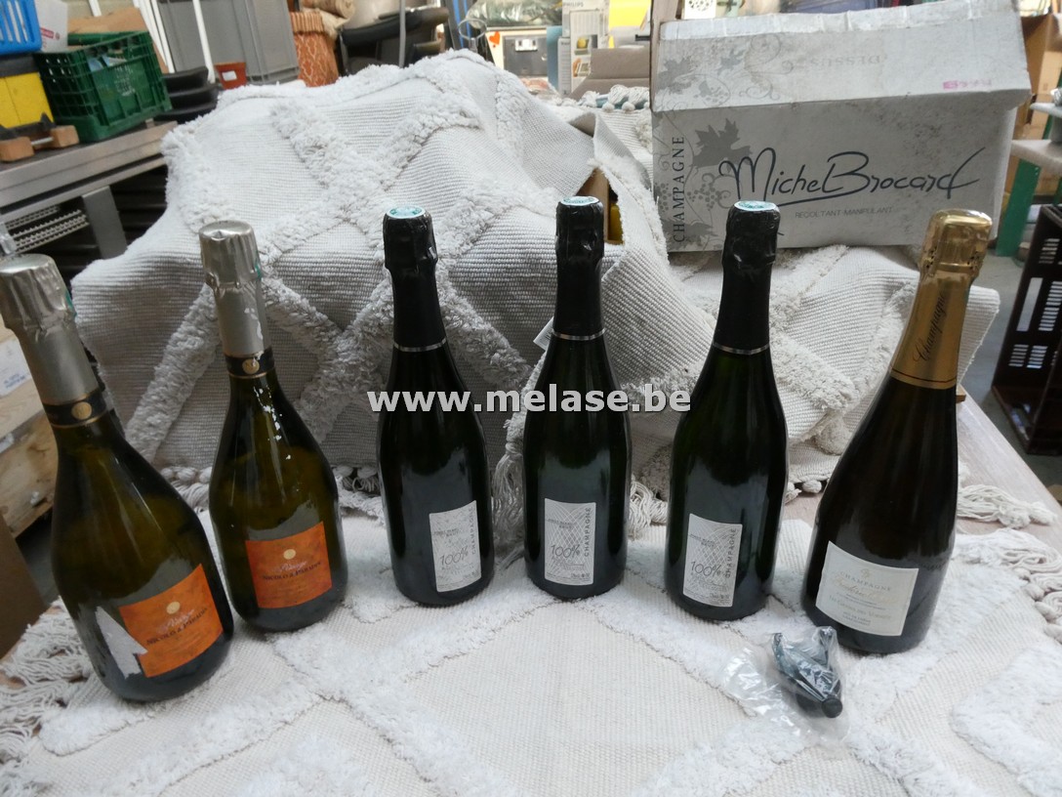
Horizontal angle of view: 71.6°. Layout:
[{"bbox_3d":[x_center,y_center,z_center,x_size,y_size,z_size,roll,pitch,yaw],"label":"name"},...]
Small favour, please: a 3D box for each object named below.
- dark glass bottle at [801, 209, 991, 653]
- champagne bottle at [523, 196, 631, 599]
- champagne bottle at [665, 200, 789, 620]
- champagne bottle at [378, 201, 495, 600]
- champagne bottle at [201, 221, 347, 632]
[{"bbox_3d":[0.261,0.031,0.516,0.089,0.315,0.089,17,29,30],"label":"dark glass bottle"},{"bbox_3d":[0.037,0.007,0.576,0.088,0.318,0.088,4,28,11],"label":"champagne bottle"},{"bbox_3d":[0.151,0.017,0.550,0.088,0.318,0.088,10,30,23],"label":"champagne bottle"},{"bbox_3d":[-0.080,0.013,0.576,0.088,0.318,0.088,-14,30,-23],"label":"champagne bottle"},{"bbox_3d":[-0.202,0.026,0.556,0.095,0.311,0.095,-13,27,-25],"label":"champagne bottle"}]

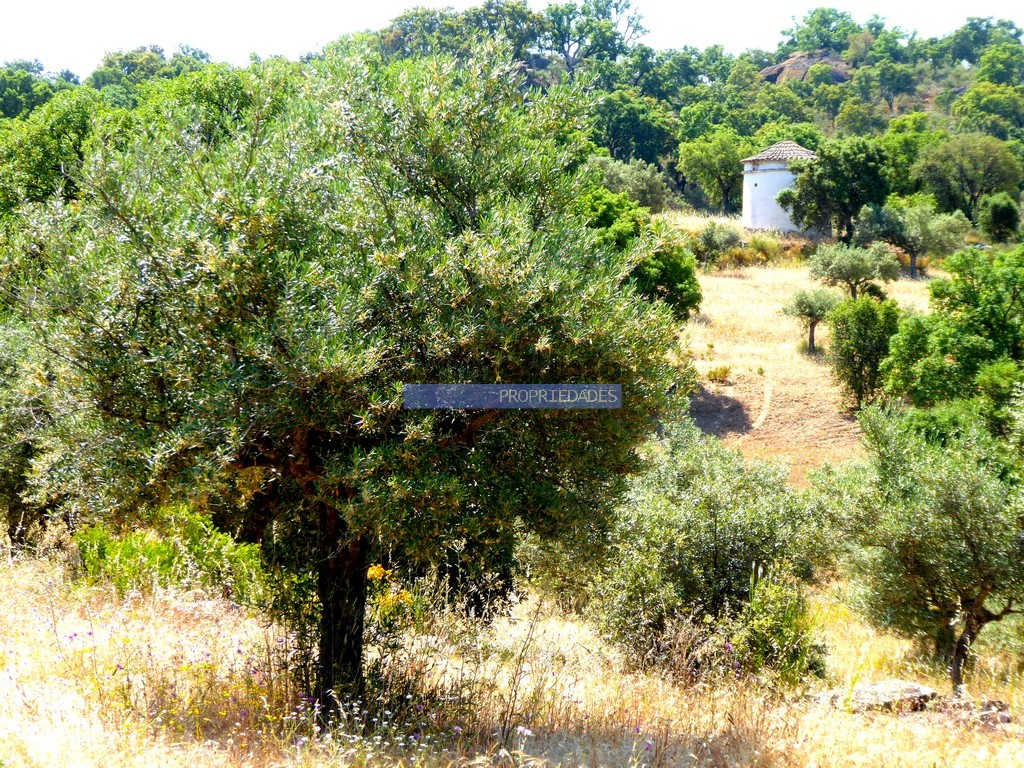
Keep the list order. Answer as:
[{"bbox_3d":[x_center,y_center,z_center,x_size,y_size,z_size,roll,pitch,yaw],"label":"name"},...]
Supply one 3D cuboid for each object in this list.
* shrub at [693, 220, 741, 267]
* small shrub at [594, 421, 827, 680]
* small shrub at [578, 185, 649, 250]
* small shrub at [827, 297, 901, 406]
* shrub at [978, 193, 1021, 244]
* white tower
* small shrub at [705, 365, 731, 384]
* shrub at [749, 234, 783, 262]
[{"bbox_3d":[9.003,-6.111,127.000,2.190,2.103,2.190,0,0,0],"label":"shrub"},{"bbox_3d":[1.575,1.321,23.000,1.841,2.063,1.749,0,0,0],"label":"small shrub"},{"bbox_3d":[3.571,-5.717,102.000,2.463,2.604,2.463,0,0,0],"label":"small shrub"},{"bbox_3d":[8.730,-0.807,72.000,1.838,2.732,1.746,0,0,0],"label":"small shrub"},{"bbox_3d":[23.206,-7.926,138.000,1.999,2.380,1.999,0,0,0],"label":"shrub"},{"bbox_3d":[13.019,-9.239,137.000,4.442,4.537,4.442,0,0,0],"label":"white tower"},{"bbox_3d":[5.387,-0.249,76.000,0.682,0.524,0.648,0,0,0],"label":"small shrub"},{"bbox_3d":[11.325,-6.052,129.000,1.602,1.379,1.522,0,0,0],"label":"shrub"}]

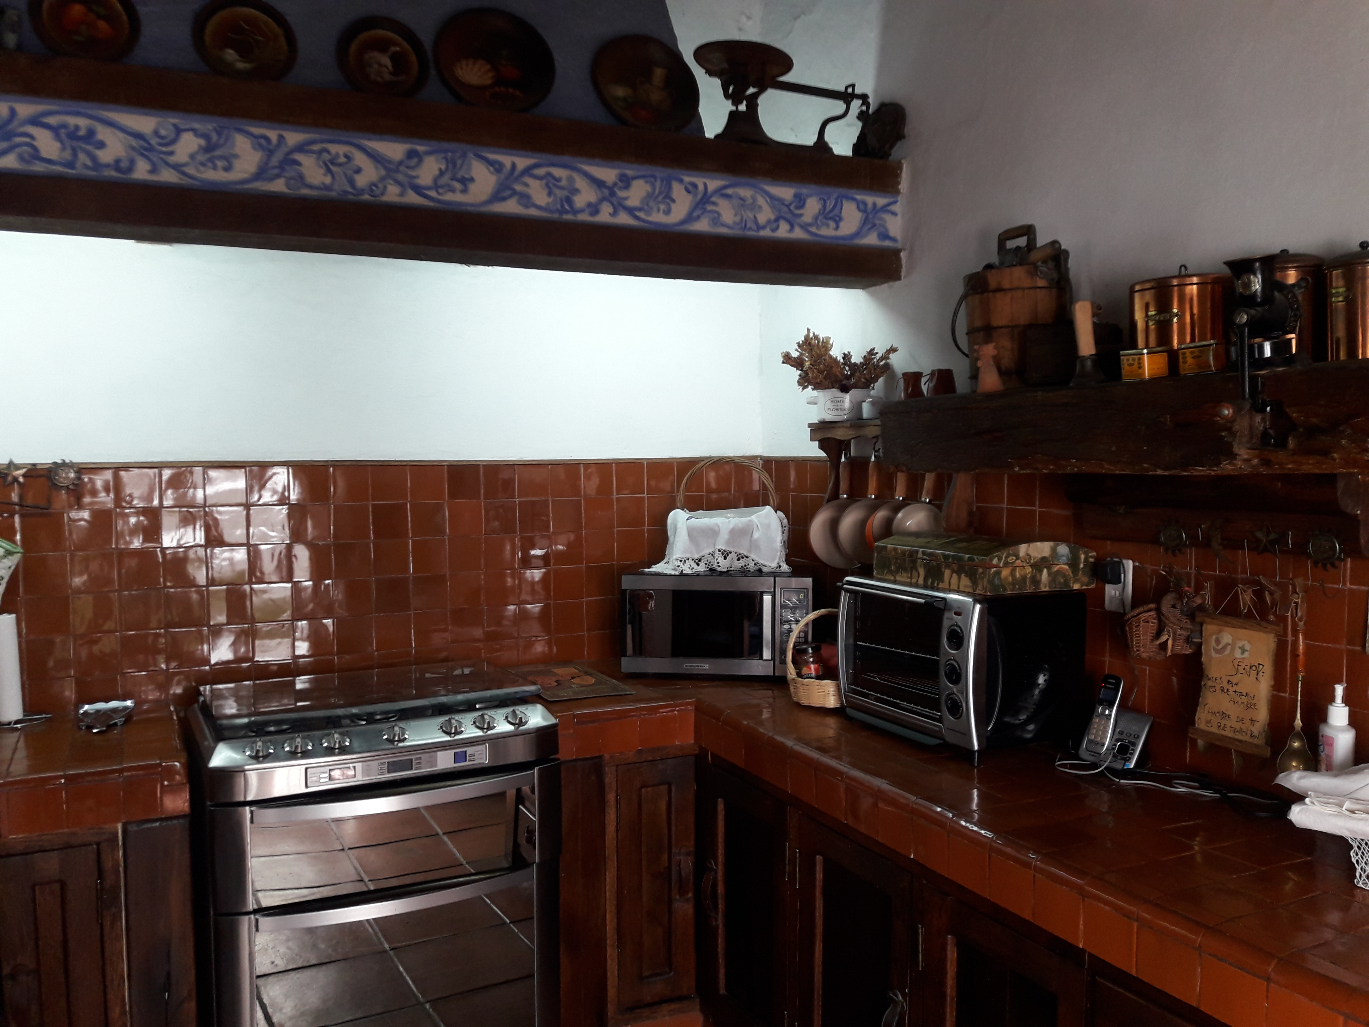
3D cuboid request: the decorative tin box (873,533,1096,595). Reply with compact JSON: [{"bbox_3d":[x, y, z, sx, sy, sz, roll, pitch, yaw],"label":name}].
[{"bbox_3d":[0.669,0.103,2.513,0.294,0.102,0.394,-2,4,-25],"label":"decorative tin box"}]

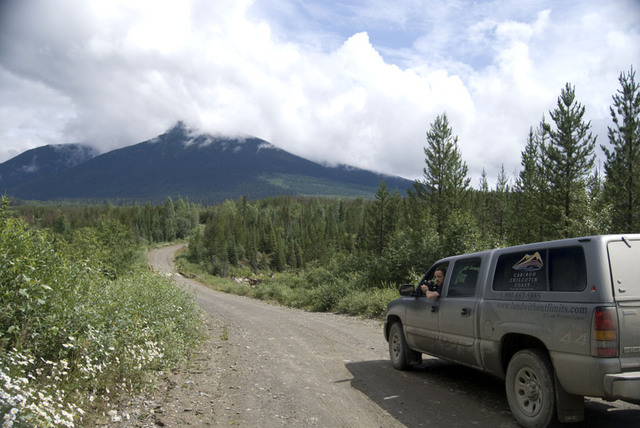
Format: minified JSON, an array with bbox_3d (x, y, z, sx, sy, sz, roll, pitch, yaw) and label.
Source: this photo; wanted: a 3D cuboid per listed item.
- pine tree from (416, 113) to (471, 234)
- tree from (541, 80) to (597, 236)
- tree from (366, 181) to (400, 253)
[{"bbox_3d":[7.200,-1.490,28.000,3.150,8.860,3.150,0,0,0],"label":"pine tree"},{"bbox_3d":[11.430,-1.720,22.000,2.470,8.610,2.470,0,0,0],"label":"tree"},{"bbox_3d":[4.680,0.750,36.000,2.400,6.520,2.400,0,0,0],"label":"tree"}]

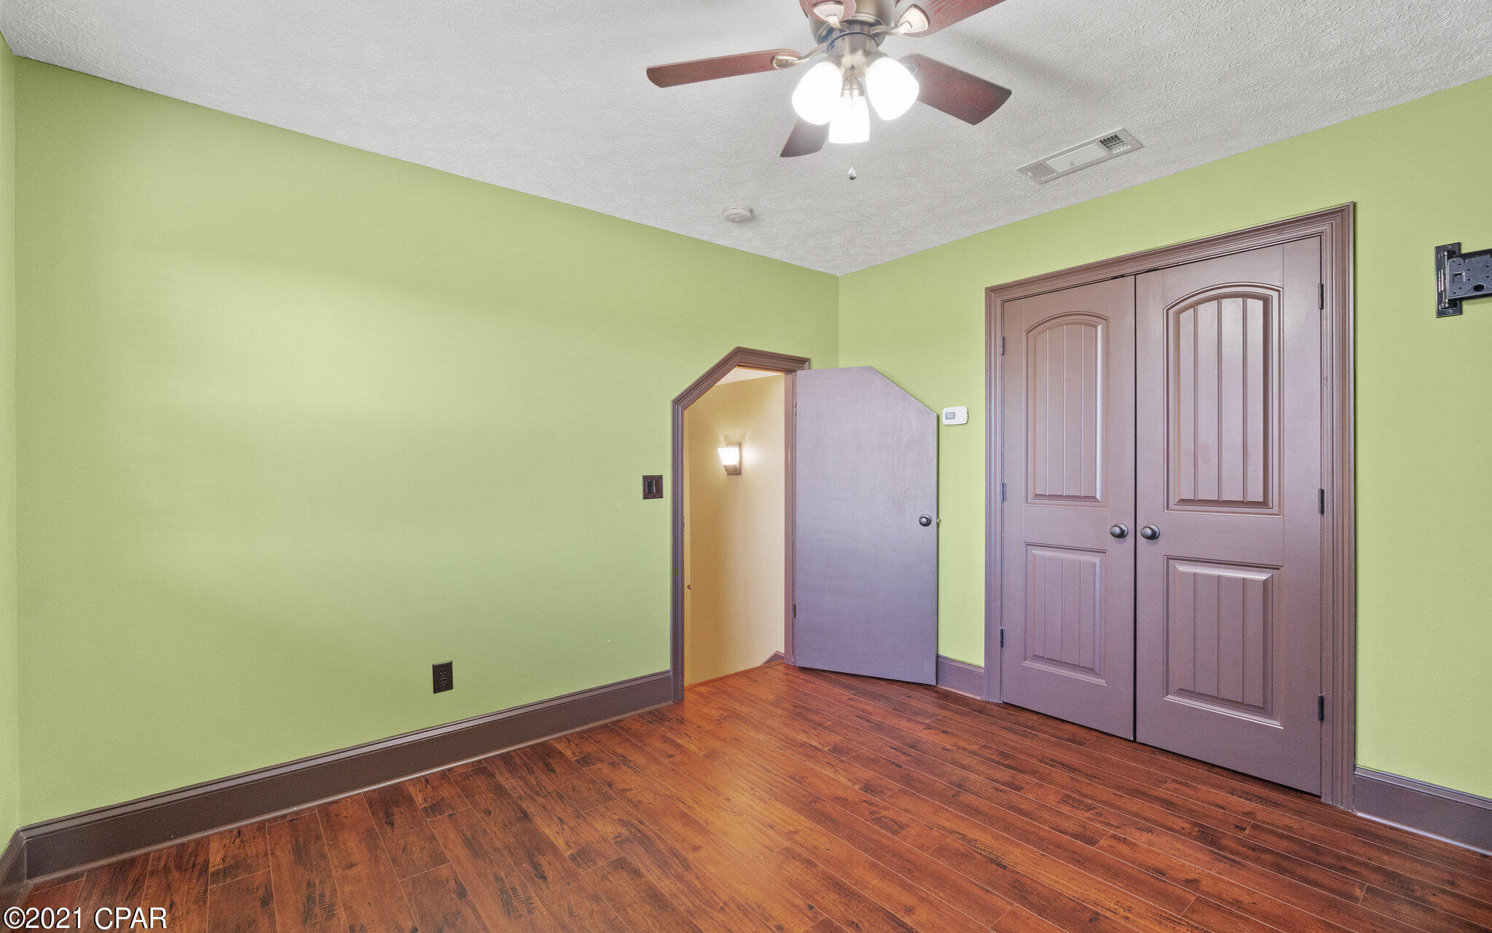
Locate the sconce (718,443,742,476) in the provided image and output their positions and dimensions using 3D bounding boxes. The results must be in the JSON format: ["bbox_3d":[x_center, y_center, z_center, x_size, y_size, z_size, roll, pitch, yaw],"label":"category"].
[{"bbox_3d":[-0.113,-0.049,4.306,0.095,0.228,0.155,0,0,-41],"label":"sconce"}]

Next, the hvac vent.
[{"bbox_3d":[1.317,-1.214,2.469,0.208,0.018,0.395,0,0,-38],"label":"hvac vent"}]

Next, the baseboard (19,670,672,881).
[{"bbox_3d":[-1.260,1.143,2.521,2.242,0.175,0.020,0,0,-38],"label":"baseboard"}]

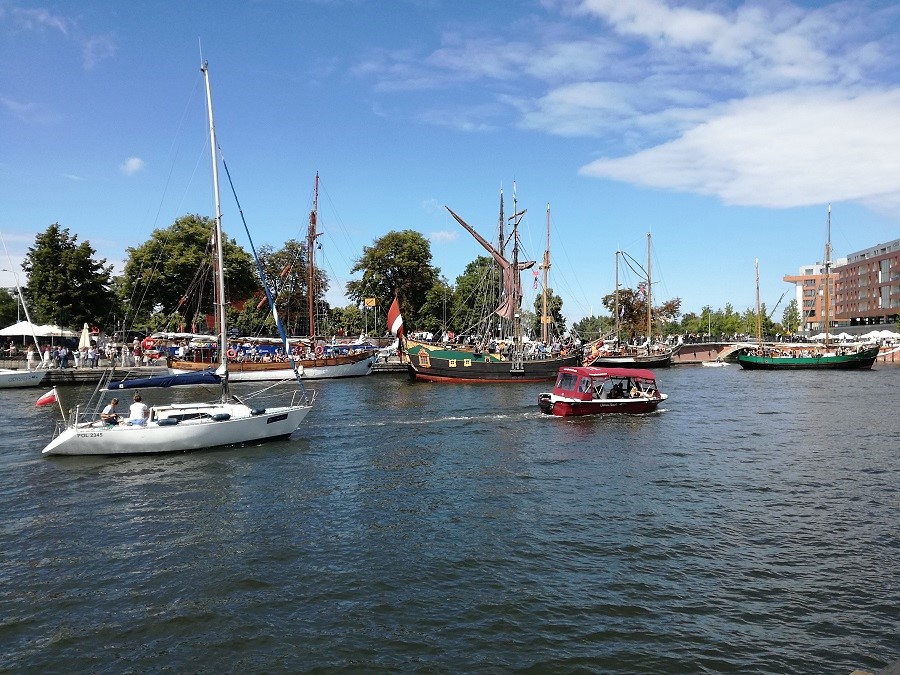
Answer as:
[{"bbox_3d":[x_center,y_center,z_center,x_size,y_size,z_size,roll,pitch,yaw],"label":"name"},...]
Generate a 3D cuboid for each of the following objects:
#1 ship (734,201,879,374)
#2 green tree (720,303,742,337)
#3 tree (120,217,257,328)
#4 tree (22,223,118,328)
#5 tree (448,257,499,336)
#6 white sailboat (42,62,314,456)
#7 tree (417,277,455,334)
[{"bbox_3d":[39.000,-5.324,76.500,15.300,17.600,4.200,0,0,-6],"label":"ship"},{"bbox_3d":[54.135,-2.861,135.000,4.620,7.740,4.620,0,0,0],"label":"green tree"},{"bbox_3d":[-29.316,-6.051,79.000,15.500,15.582,14.500,0,0,0],"label":"tree"},{"bbox_3d":[-38.923,-5.072,72.000,9.440,13.450,9.440,0,0,0],"label":"tree"},{"bbox_3d":[3.669,-5.054,101.000,8.000,13.776,8.000,0,0,0],"label":"tree"},{"bbox_3d":[-7.500,-2.494,20.400,7.500,11.300,2.500,0,0,-29],"label":"white sailboat"},{"bbox_3d":[-2.004,-3.168,97.000,5.251,9.970,5.251,0,0,0],"label":"tree"}]

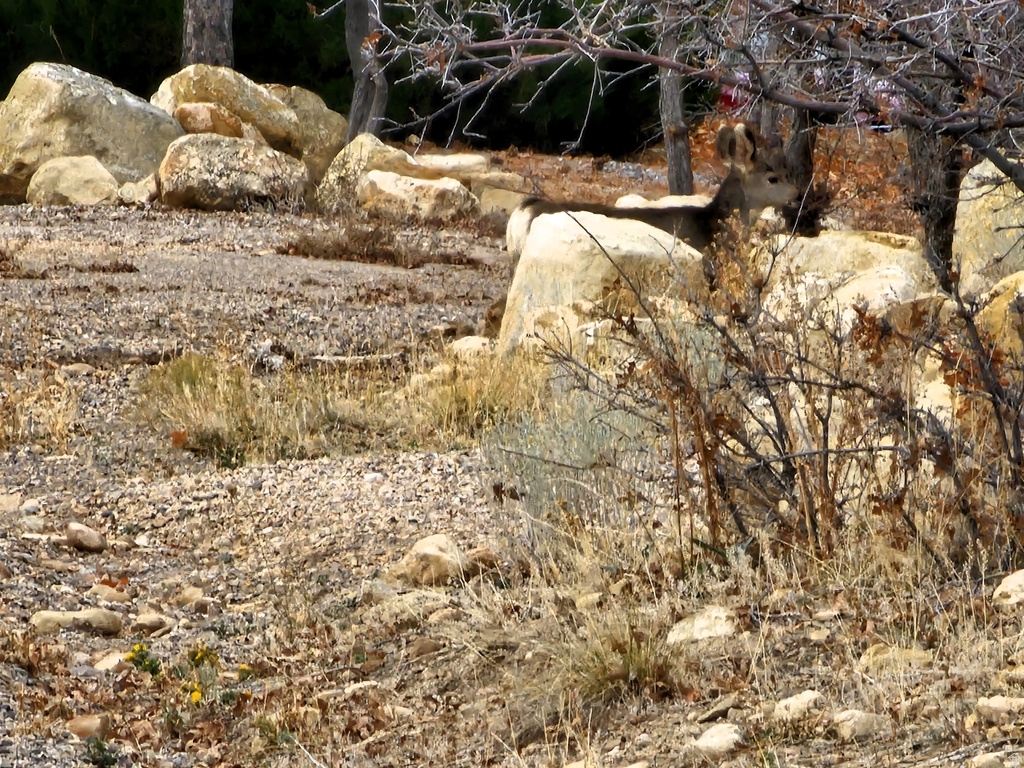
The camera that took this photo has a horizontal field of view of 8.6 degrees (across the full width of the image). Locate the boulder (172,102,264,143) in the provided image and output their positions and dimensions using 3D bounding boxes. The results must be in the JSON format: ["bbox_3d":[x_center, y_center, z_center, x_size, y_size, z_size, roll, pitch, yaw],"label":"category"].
[{"bbox_3d":[-1.650,-1.438,38.000,0.500,0.270,0.400,0,4,0],"label":"boulder"}]

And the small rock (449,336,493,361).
[{"bbox_3d":[-0.167,-0.139,27.400,0.178,0.100,0.140,0,4,0],"label":"small rock"}]

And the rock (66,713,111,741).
[{"bbox_3d":[-0.971,0.785,15.600,0.097,0.059,0.075,0,4,0],"label":"rock"}]

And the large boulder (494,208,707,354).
[{"bbox_3d":[0.374,-0.407,28.400,0.870,0.600,0.700,0,4,0],"label":"large boulder"}]

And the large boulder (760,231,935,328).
[{"bbox_3d":[1.410,-0.427,28.600,0.730,0.450,0.550,0,4,0],"label":"large boulder"}]

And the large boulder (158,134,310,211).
[{"bbox_3d":[-1.738,-1.324,42.600,0.940,0.450,0.680,0,4,0],"label":"large boulder"}]

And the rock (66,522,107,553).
[{"bbox_3d":[-1.257,0.454,20.100,0.115,0.080,0.090,0,4,0],"label":"rock"}]

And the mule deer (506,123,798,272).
[{"bbox_3d":[0.589,-0.580,28.500,1.200,1.020,0.320,-1,4,-12],"label":"mule deer"}]

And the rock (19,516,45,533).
[{"bbox_3d":[-1.515,0.444,21.500,0.088,0.052,0.070,0,4,0],"label":"rock"}]

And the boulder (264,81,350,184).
[{"bbox_3d":[-1.352,-1.587,43.800,0.600,0.640,0.600,0,4,0],"label":"boulder"}]

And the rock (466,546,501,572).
[{"bbox_3d":[-0.091,0.539,21.000,0.112,0.083,0.095,0,4,0],"label":"rock"}]

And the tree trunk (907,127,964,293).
[{"bbox_3d":[1.822,-0.766,29.200,0.220,0.800,0.220,-5,4,0],"label":"tree trunk"}]

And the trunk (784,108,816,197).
[{"bbox_3d":[1.717,-1.378,40.500,0.190,0.580,0.190,0,4,0],"label":"trunk"}]

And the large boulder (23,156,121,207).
[{"bbox_3d":[-2.752,-1.274,42.600,0.560,0.320,0.450,0,4,0],"label":"large boulder"}]

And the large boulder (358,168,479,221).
[{"bbox_3d":[-0.514,-1.020,37.000,0.660,0.300,0.450,0,4,0],"label":"large boulder"}]

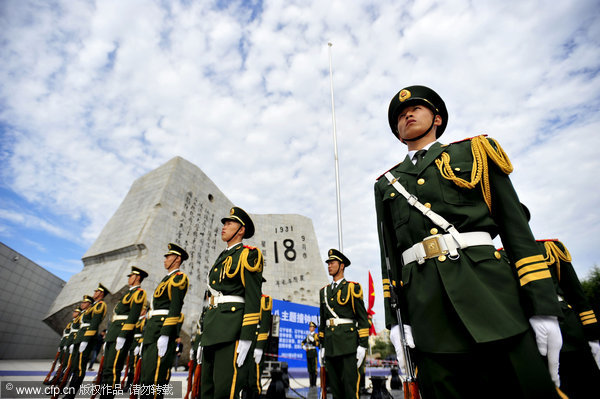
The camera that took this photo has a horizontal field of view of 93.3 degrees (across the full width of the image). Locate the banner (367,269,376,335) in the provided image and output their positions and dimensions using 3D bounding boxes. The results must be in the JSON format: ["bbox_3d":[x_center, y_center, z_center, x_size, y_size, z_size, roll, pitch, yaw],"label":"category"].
[{"bbox_3d":[2.266,3.264,8.884,0.300,1.950,0.220,-5,-30,13],"label":"banner"}]

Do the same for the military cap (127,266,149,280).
[{"bbox_3d":[-2.550,1.156,4.465,0.290,0.150,0.270,33,-41,-31],"label":"military cap"}]

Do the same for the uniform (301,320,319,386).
[{"bbox_3d":[0.383,5.130,9.470,0.580,1.880,0.400,-23,-38,37],"label":"uniform"}]

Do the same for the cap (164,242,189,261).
[{"bbox_3d":[-1.491,0.632,3.427,0.290,0.150,0.270,33,-41,-31],"label":"cap"}]

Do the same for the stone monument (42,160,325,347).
[{"bbox_3d":[-6.645,6.711,28.919,27.000,17.800,10.500,17,-33,-24],"label":"stone monument"}]

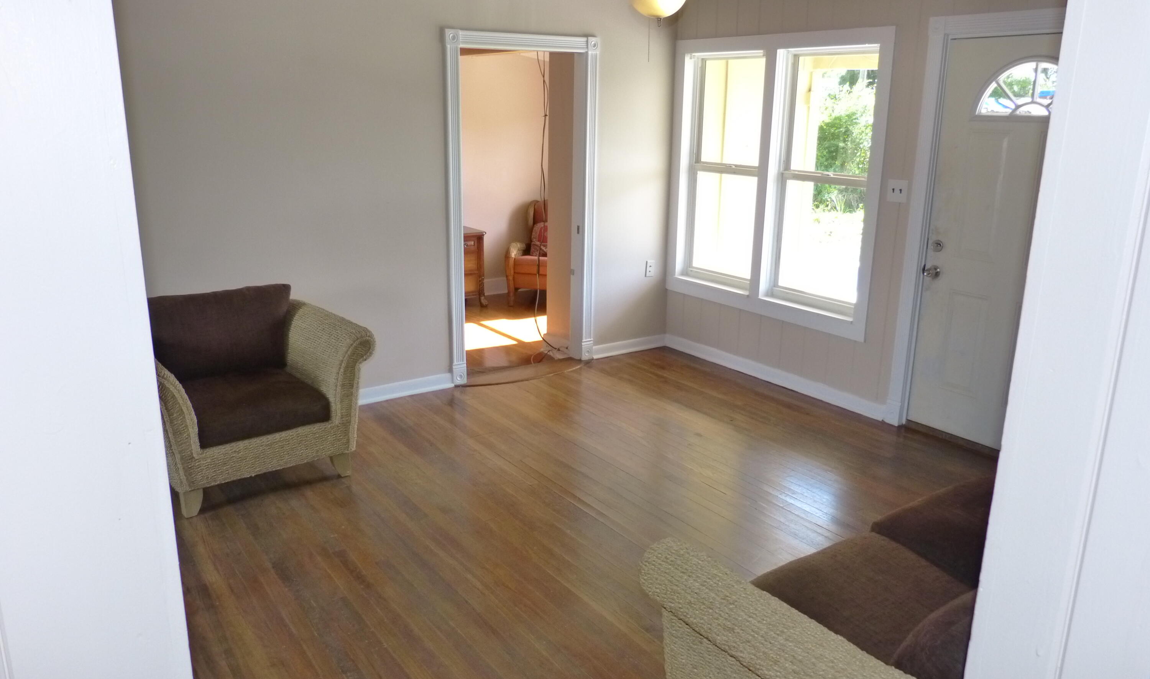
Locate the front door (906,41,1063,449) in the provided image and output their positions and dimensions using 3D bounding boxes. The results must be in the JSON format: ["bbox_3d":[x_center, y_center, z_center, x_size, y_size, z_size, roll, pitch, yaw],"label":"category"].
[{"bbox_3d":[2.150,-0.425,4.059,0.045,2.012,0.914,-10,18,-33],"label":"front door"}]

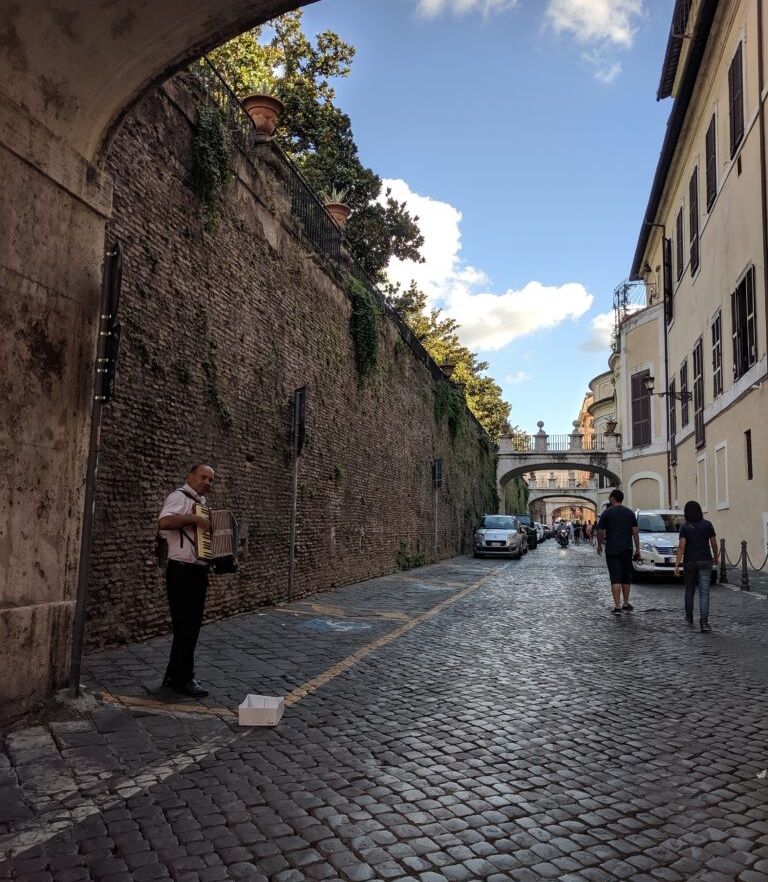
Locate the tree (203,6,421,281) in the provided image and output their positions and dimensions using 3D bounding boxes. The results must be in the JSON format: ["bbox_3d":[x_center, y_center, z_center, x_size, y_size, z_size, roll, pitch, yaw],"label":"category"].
[{"bbox_3d":[-1.958,-7.685,21.758,6.300,10.000,6.300,0,-6,13],"label":"tree"}]

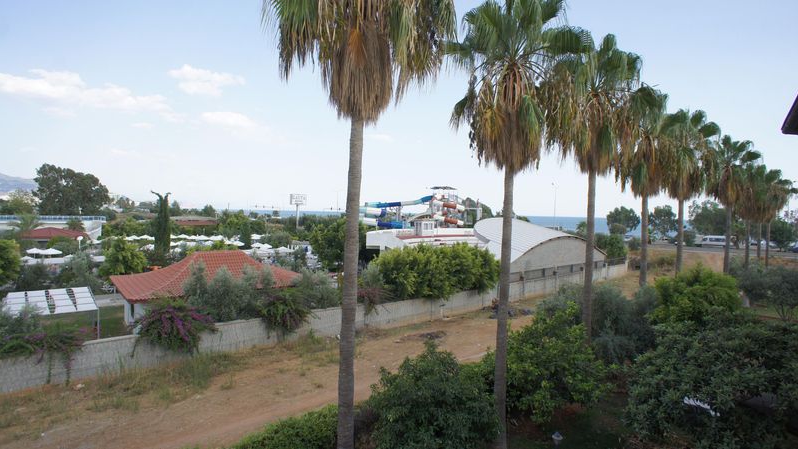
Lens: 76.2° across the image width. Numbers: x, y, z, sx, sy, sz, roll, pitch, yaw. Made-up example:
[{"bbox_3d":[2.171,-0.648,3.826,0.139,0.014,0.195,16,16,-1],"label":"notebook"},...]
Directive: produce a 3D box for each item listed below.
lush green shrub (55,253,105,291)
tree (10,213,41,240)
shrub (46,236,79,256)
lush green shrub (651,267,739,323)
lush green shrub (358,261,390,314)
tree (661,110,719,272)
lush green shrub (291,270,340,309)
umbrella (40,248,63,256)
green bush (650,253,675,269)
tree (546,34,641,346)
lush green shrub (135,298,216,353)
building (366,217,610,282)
[{"bbox_3d":[-28.281,4.225,45.038,4.100,3.500,3.800,1,1,0],"label":"lush green shrub"},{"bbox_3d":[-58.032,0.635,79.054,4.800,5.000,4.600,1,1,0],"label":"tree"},{"bbox_3d":[-47.044,3.548,71.111,4.600,3.500,4.200,0,1,-33],"label":"shrub"},{"bbox_3d":[15.176,4.043,26.043,4.300,4.000,4.100,1,1,0],"label":"lush green shrub"},{"bbox_3d":[-1.825,4.413,35.039,2.300,3.600,2.200,1,1,0],"label":"lush green shrub"},{"bbox_3d":[16.290,-0.400,28.930,3.700,12.000,3.600,1,1,0],"label":"tree"},{"bbox_3d":[-5.421,4.533,33.033,3.100,3.100,2.900,1,1,0],"label":"lush green shrub"},{"bbox_3d":[-44.774,4.312,65.625,2.800,2.300,2.800,0,1,-34],"label":"umbrella"},{"bbox_3d":[41.431,5.660,80.000,4.100,2.500,3.500,2,1,27],"label":"green bush"},{"bbox_3d":[7.622,-0.594,20.147,3.900,13.600,3.800,1,1,0],"label":"tree"},{"bbox_3d":[-11.955,5.329,27.000,2.000,2.700,3.500,2,2,44],"label":"lush green shrub"},{"bbox_3d":[12.141,2.873,68.570,23.000,7.900,25.000,2,2,44],"label":"building"}]

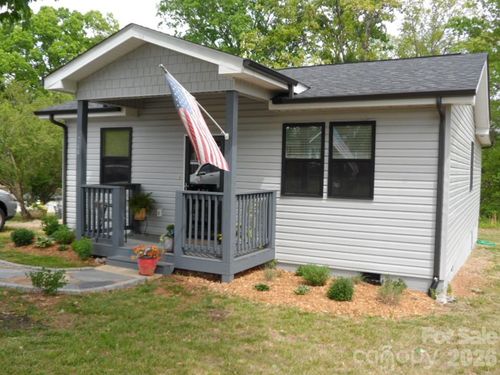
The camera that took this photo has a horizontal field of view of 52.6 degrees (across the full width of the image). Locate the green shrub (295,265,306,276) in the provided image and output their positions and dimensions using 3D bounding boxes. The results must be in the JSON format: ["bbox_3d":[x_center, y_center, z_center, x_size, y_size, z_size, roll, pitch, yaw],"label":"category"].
[{"bbox_3d":[0.884,1.425,8.680,0.270,0.220,0.250,3,2,27],"label":"green shrub"}]

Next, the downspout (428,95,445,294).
[{"bbox_3d":[2.840,0.184,7.684,0.109,2.984,0.524,2,2,26],"label":"downspout"}]

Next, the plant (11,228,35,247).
[{"bbox_3d":[-4.648,0.986,10.330,0.464,0.366,0.445,2,2,26],"label":"plant"}]

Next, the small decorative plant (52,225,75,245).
[{"bbox_3d":[-3.972,0.970,10.772,0.455,0.415,0.435,2,2,26],"label":"small decorative plant"}]

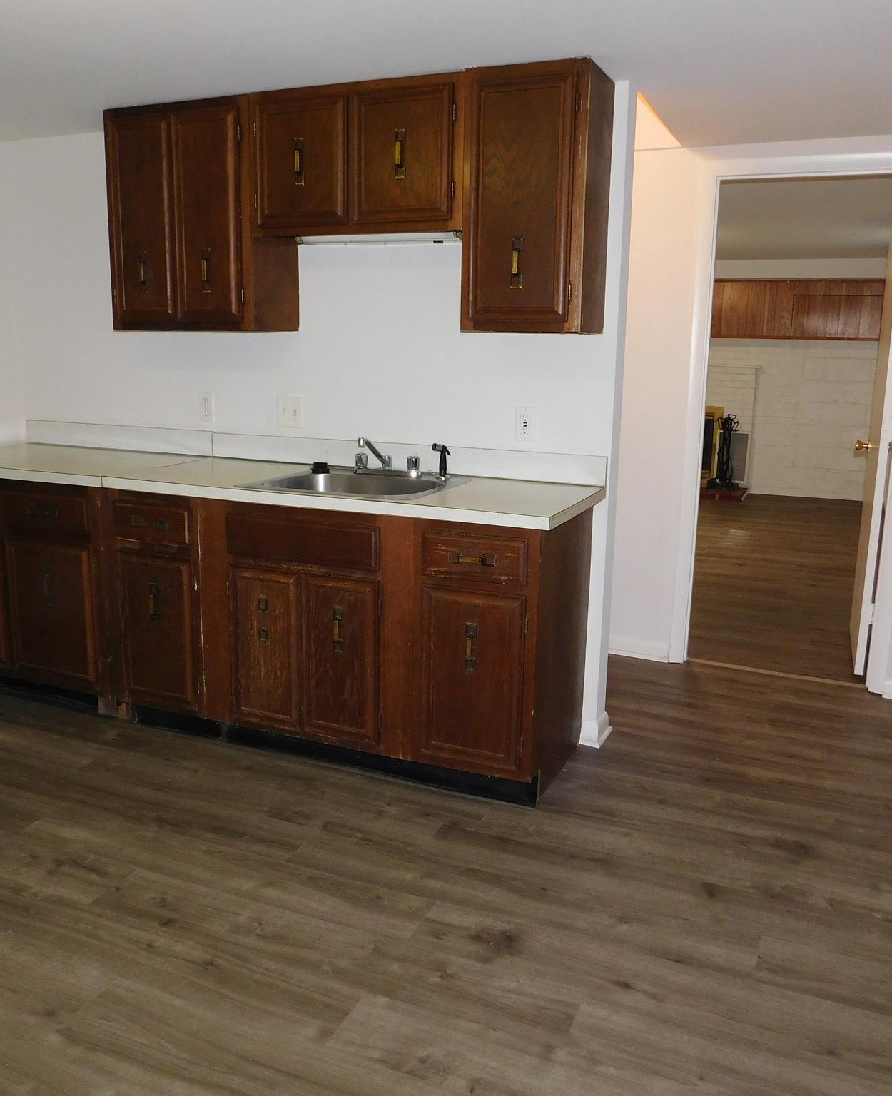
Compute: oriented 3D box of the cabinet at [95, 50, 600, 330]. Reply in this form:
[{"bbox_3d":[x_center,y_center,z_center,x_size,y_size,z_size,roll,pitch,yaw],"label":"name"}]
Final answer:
[{"bbox_3d":[-0.353,-1.123,3.294,1.773,0.761,0.304,6,13,23],"label":"cabinet"}]

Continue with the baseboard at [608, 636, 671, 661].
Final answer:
[{"bbox_3d":[0.866,0.450,4.426,0.303,0.091,0.026,6,13,23],"label":"baseboard"}]

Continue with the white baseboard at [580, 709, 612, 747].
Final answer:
[{"bbox_3d":[0.546,0.634,3.500,0.076,0.101,0.202,6,13,23],"label":"white baseboard"}]

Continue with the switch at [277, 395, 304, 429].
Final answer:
[{"bbox_3d":[-0.595,-0.516,3.688,0.113,0.116,0.012,6,13,23],"label":"switch"}]

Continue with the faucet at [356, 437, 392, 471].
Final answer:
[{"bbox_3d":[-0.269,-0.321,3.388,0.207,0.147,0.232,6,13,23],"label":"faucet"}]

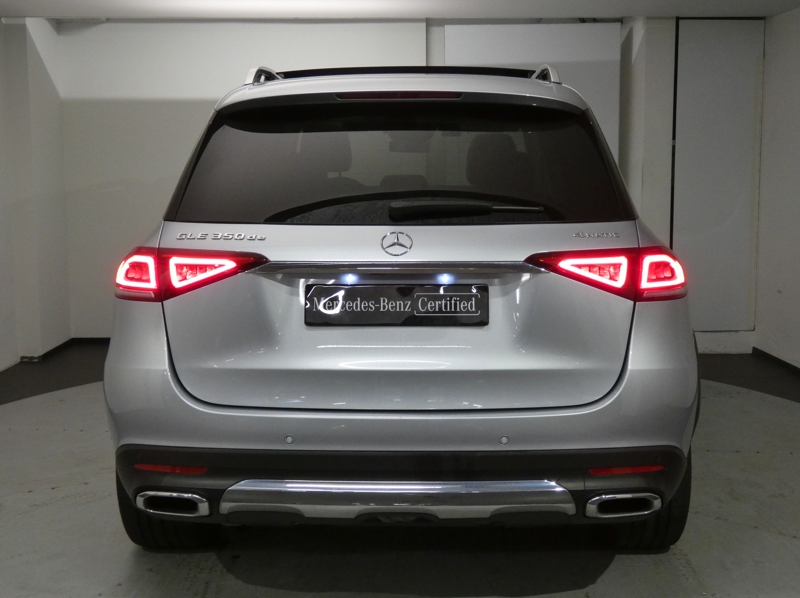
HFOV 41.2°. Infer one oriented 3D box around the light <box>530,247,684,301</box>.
[{"bbox_3d":[0.604,-0.073,3.109,0.470,0.157,0.190,-1,3,-12],"label":"light"}]

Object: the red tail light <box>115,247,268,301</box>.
[{"bbox_3d":[-0.615,-0.072,3.136,0.470,0.157,0.190,2,3,14],"label":"red tail light"}]

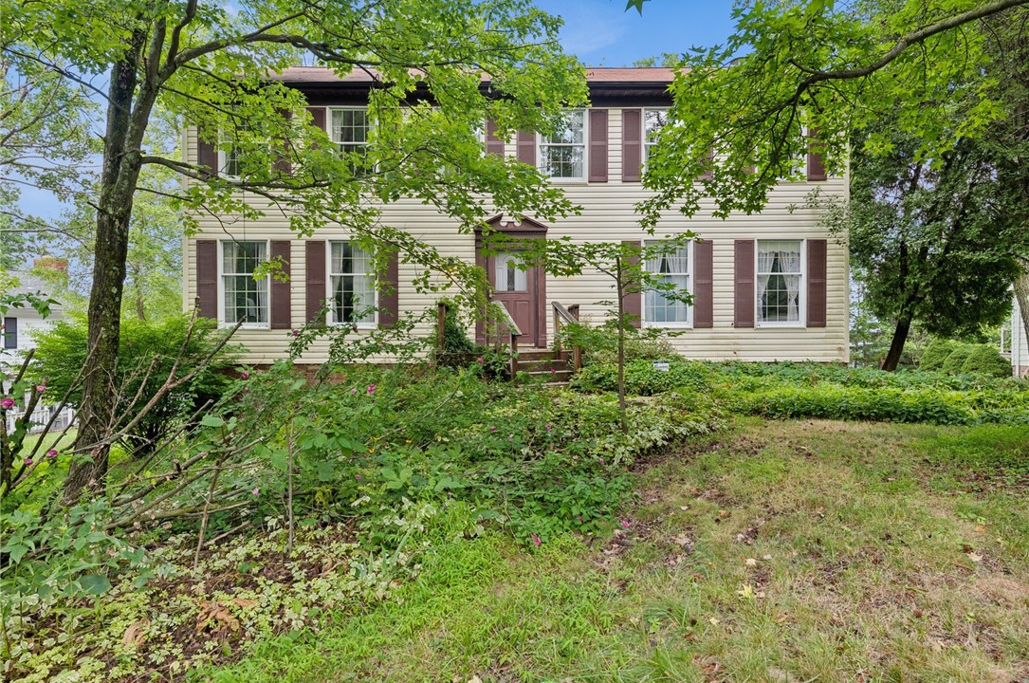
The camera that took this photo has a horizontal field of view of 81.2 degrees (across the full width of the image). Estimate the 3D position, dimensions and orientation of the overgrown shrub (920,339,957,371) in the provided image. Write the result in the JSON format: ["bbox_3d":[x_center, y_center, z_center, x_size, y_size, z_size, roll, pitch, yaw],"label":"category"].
[{"bbox_3d":[13.537,0.495,19.000,1.400,1.220,1.400,0,0,0],"label":"overgrown shrub"}]

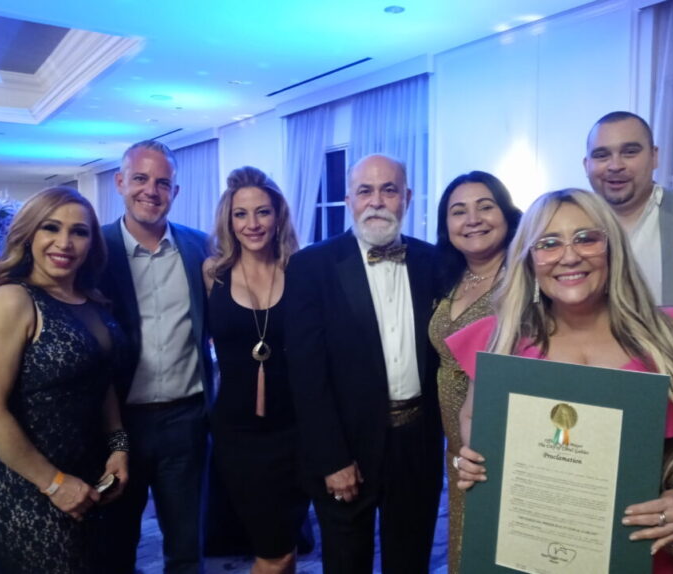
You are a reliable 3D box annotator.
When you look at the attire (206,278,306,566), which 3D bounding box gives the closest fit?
[{"bbox_3d":[-0.225,0.374,1.860,0.335,0.880,0.260,-1,5,-5],"label":"attire"}]

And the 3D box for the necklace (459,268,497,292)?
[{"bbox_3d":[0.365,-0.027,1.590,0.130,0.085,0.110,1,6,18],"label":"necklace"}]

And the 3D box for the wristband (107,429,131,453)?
[{"bbox_3d":[-0.538,0.380,1.530,0.058,0.050,0.060,-5,-12,-11],"label":"wristband"}]

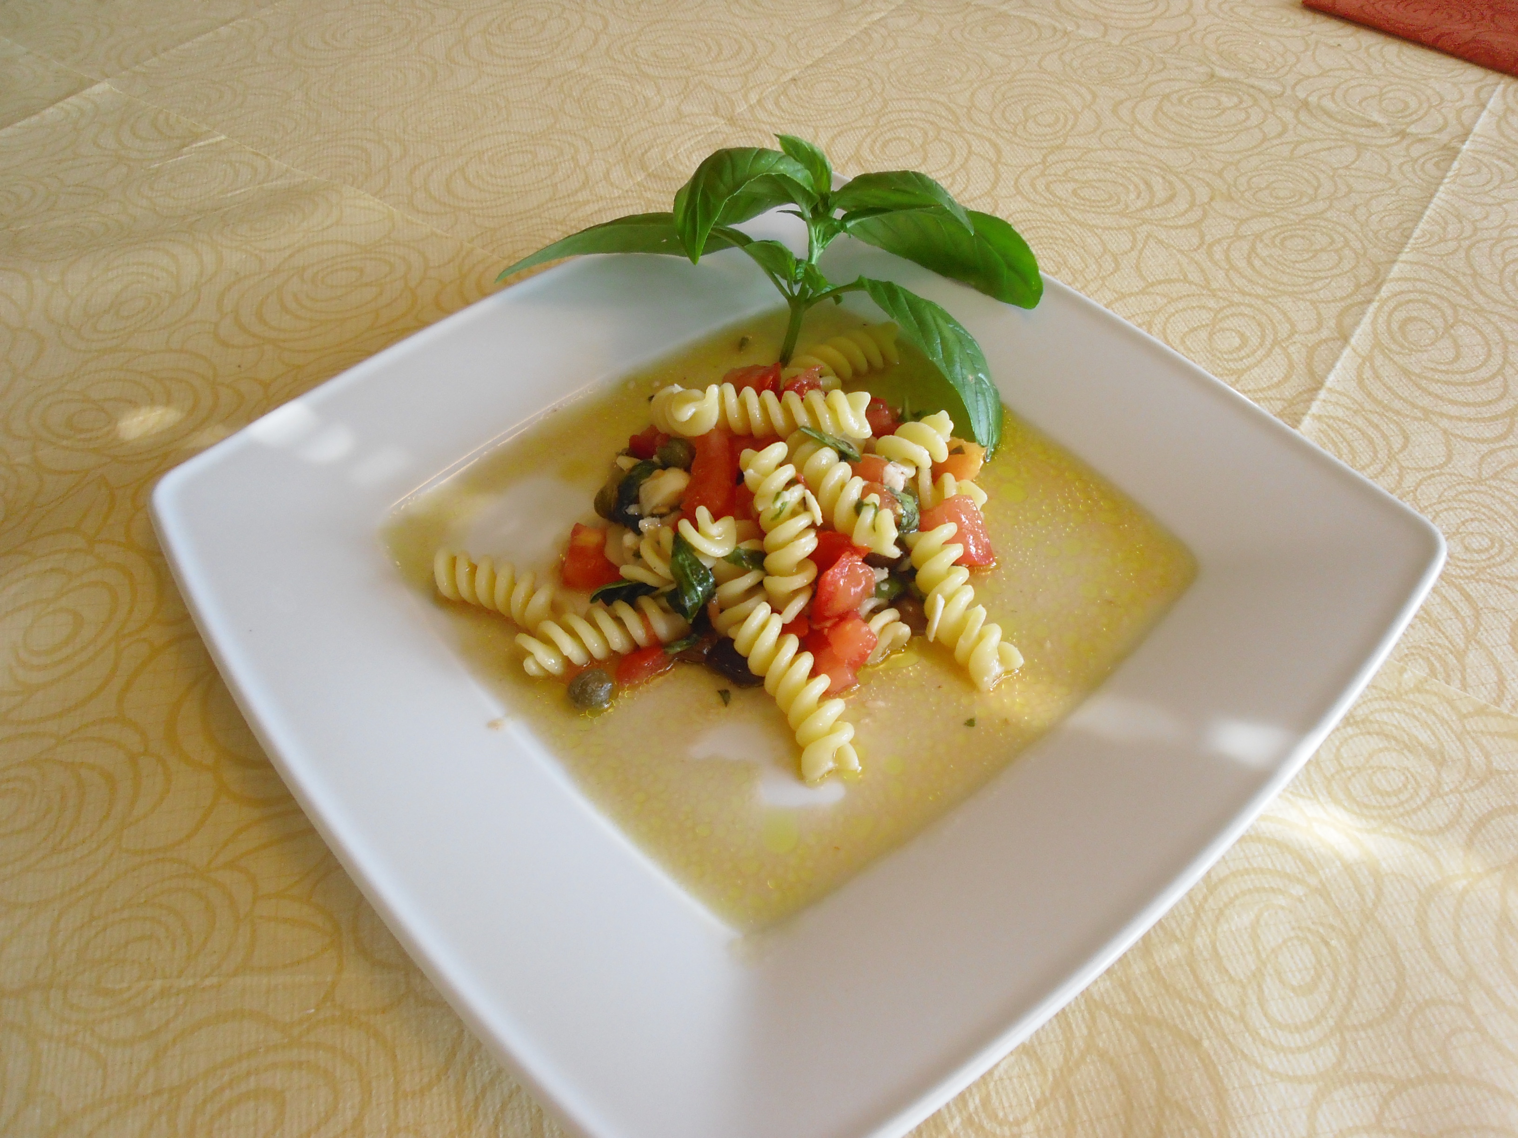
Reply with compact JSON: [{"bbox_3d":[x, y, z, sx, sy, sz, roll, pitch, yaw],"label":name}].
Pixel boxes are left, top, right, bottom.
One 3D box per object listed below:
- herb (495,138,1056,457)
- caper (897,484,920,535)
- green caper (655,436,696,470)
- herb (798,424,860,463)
[{"bbox_3d":[0.003,-0.077,0.332,0.150,0.062,0.085,0,49,0],"label":"herb"},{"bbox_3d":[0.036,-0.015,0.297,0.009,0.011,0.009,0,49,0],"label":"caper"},{"bbox_3d":[-0.021,-0.029,0.312,0.010,0.009,0.010,0,49,0],"label":"green caper"},{"bbox_3d":[0.017,-0.030,0.296,0.017,0.005,0.006,28,54,22],"label":"herb"}]

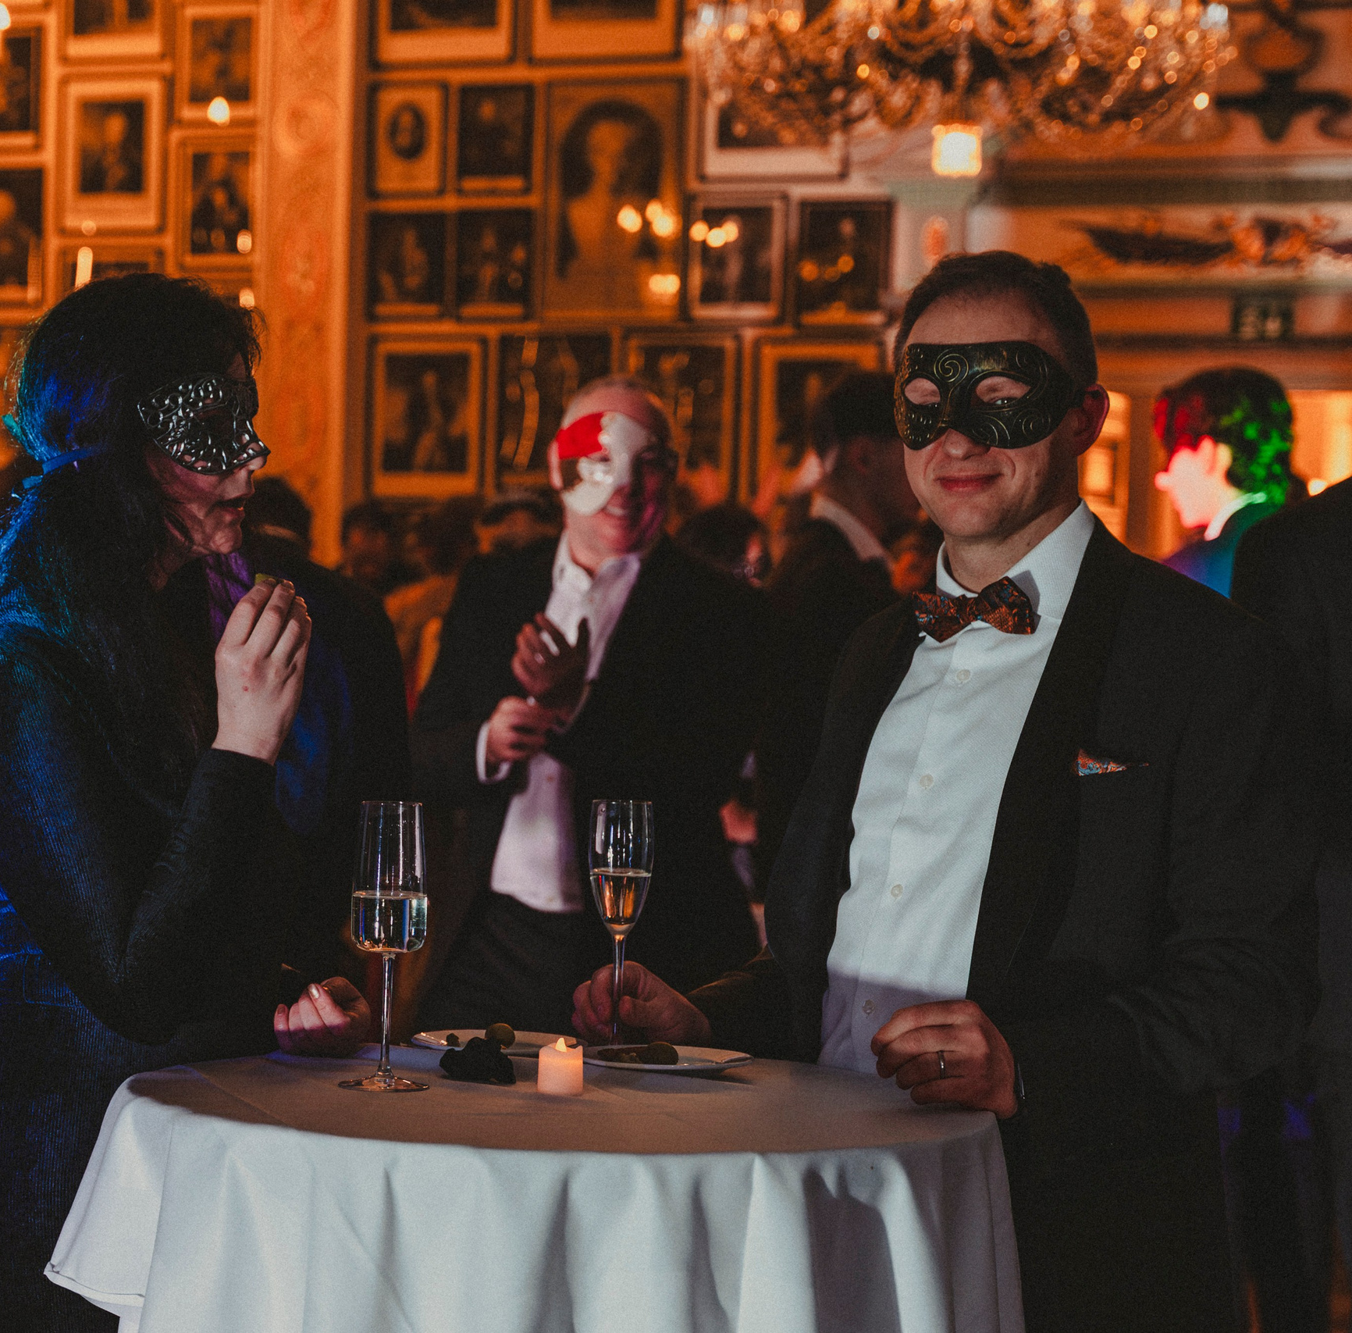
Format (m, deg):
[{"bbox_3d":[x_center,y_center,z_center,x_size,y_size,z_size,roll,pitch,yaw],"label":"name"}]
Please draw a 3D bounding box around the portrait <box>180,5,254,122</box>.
[{"bbox_3d":[-1.883,-2.469,11.841,0.363,0.489,0.040,2,1,18],"label":"portrait"}]

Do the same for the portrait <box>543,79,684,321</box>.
[{"bbox_3d":[-0.246,-1.825,11.302,0.600,0.956,0.040,2,1,18],"label":"portrait"}]

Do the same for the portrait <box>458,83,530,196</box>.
[{"bbox_3d":[-0.712,-2.061,11.298,0.322,0.440,0.035,2,2,19],"label":"portrait"}]

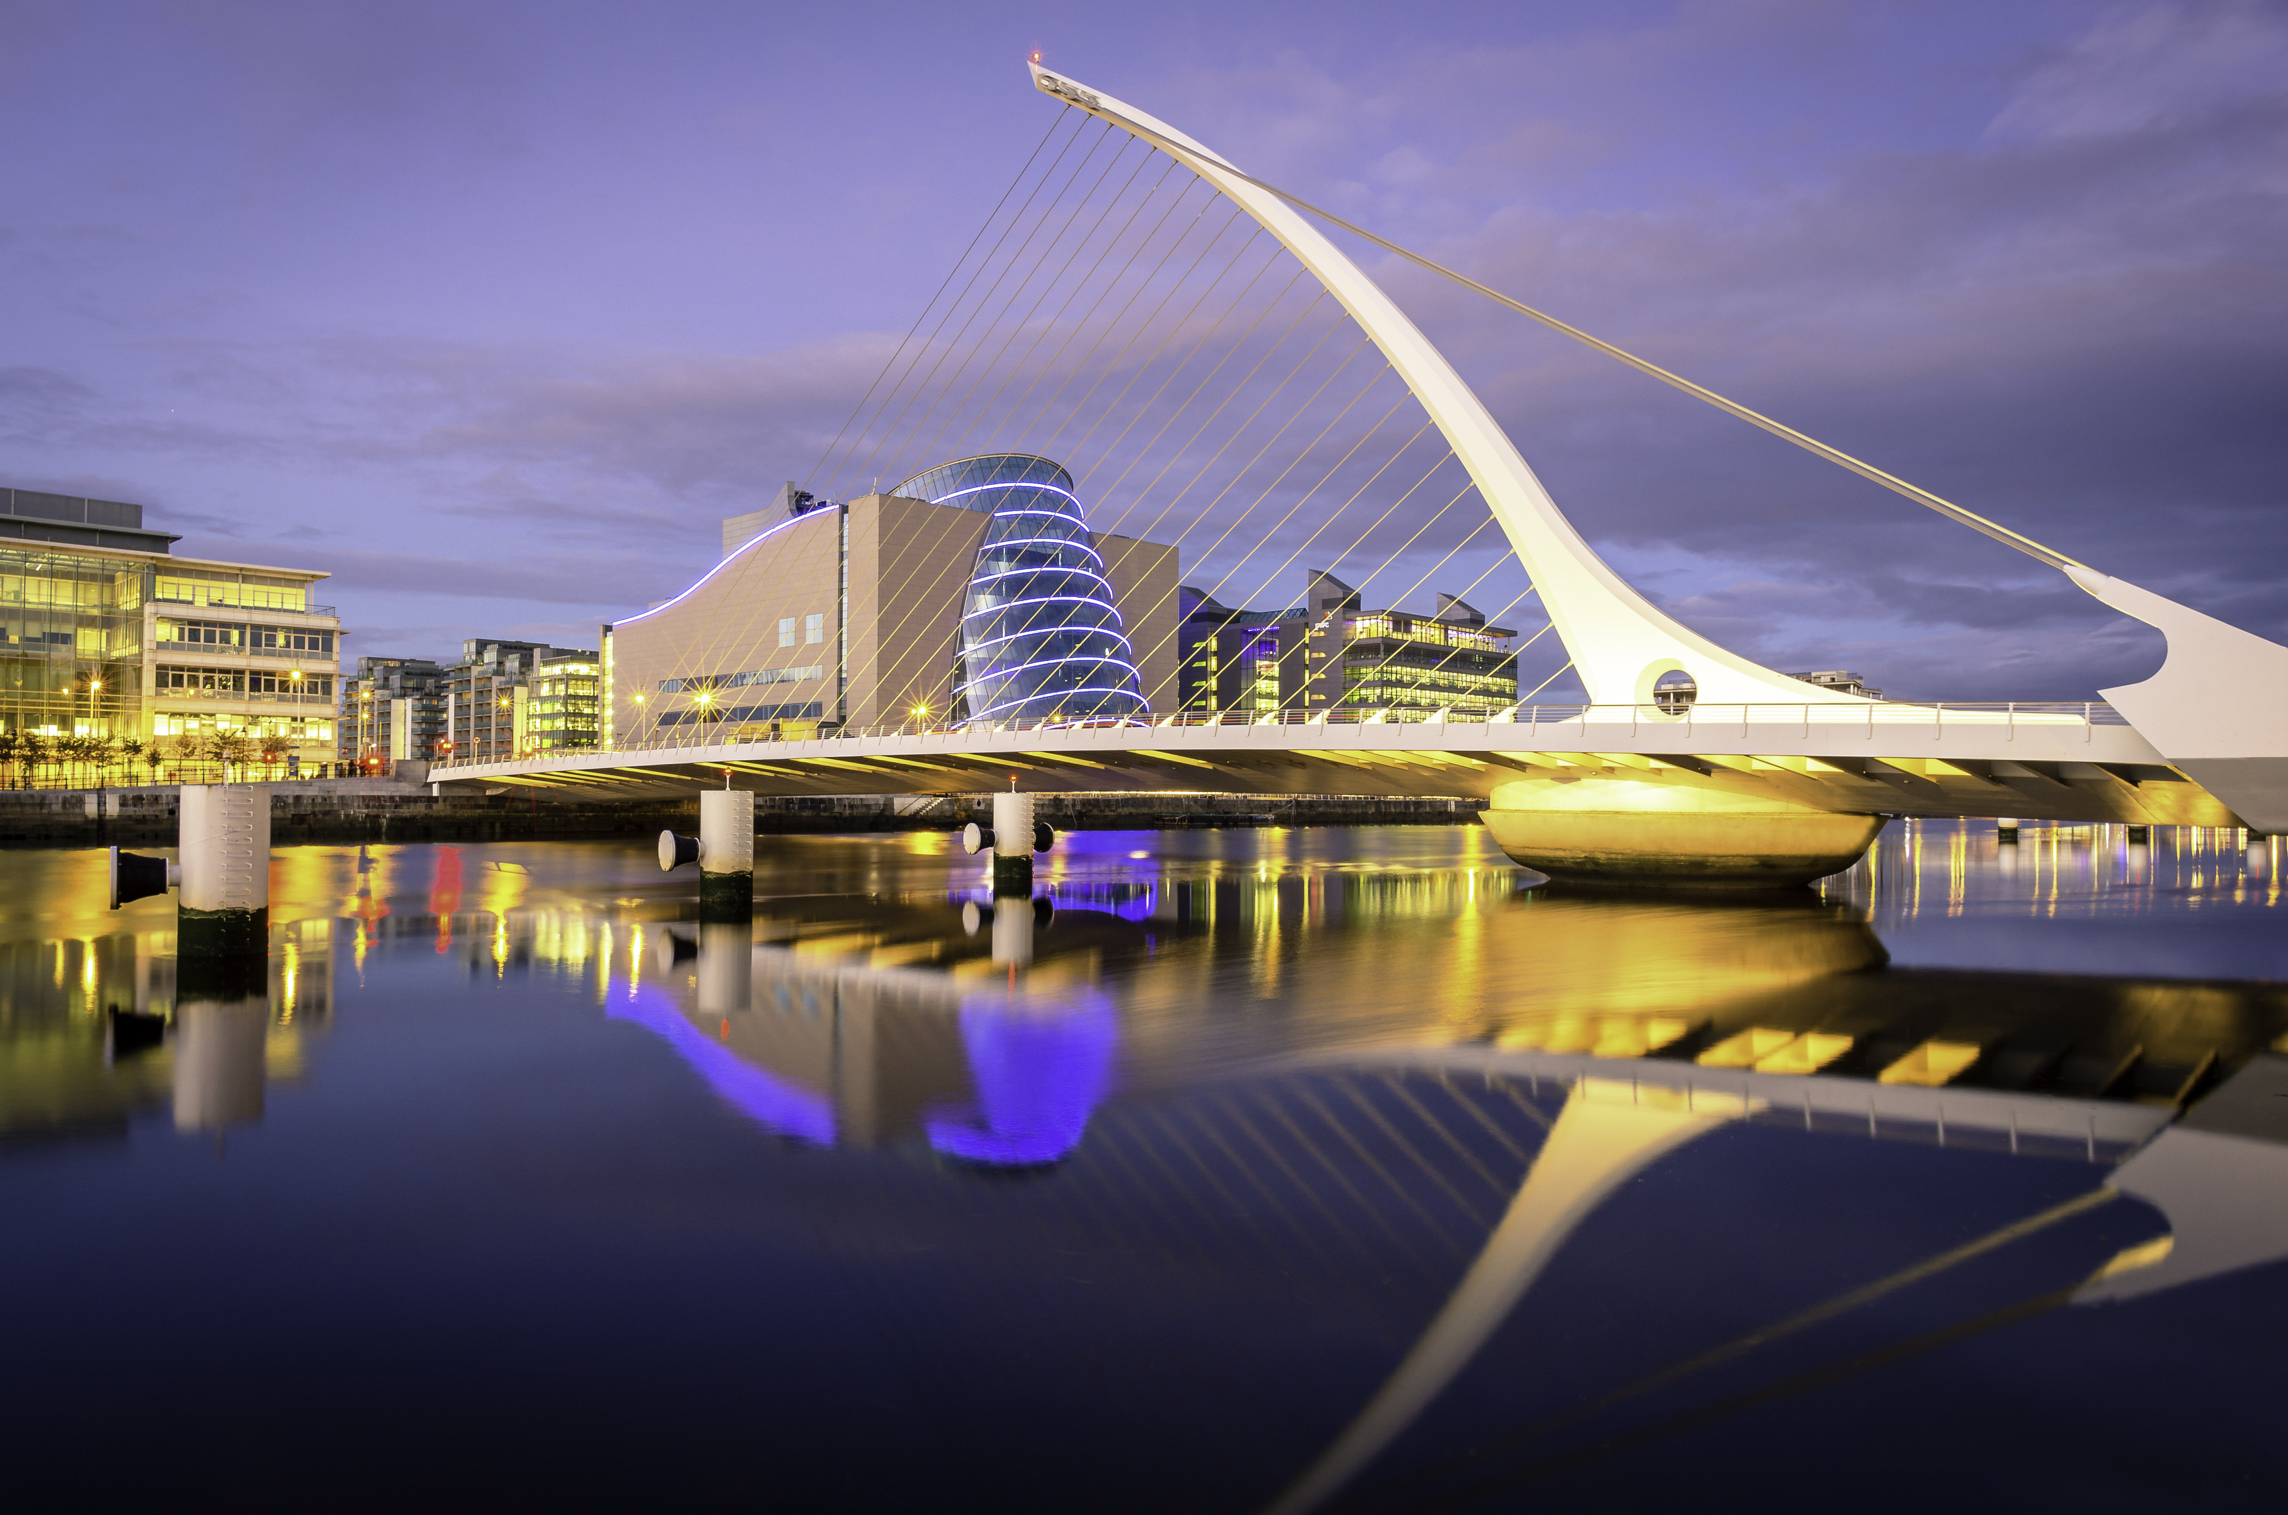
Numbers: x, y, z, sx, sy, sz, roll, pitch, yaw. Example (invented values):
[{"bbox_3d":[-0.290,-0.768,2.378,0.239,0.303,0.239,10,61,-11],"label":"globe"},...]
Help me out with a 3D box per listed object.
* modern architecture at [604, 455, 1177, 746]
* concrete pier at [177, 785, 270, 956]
[{"bbox_3d":[-42.054,-20.786,230.942,63.000,54.000,77.000,2,-3,-44],"label":"modern architecture"},{"bbox_3d":[-18.776,2.326,28.500,1.540,3.500,1.540,0,-2,0],"label":"concrete pier"}]

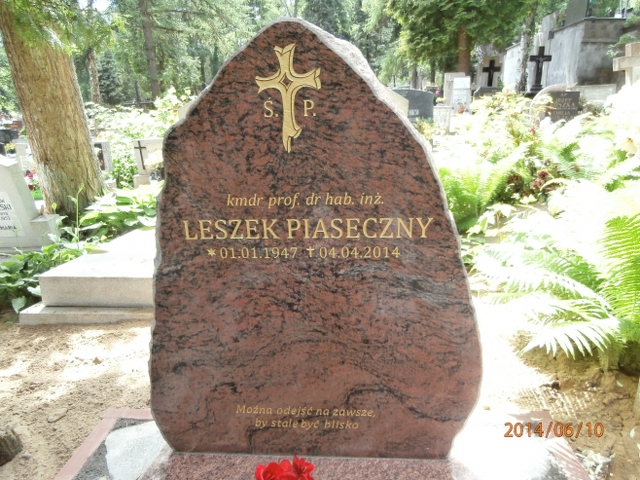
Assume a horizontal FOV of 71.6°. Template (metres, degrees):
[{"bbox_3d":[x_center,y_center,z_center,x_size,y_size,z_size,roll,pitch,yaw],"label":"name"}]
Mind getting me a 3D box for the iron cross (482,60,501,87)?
[{"bbox_3d":[4.445,-4.315,11.500,0.450,0.670,0.080,1,14,5],"label":"iron cross"}]

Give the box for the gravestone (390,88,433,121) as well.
[{"bbox_3d":[1.614,-2.443,8.000,0.900,0.570,0.140,1,14,5],"label":"gravestone"}]

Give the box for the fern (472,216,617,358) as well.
[{"bbox_3d":[1.046,0.206,2.050,0.580,0.460,0.500,0,13,0],"label":"fern"}]

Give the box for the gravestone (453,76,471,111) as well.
[{"bbox_3d":[3.372,-3.431,10.500,0.390,0.860,0.130,1,14,6],"label":"gravestone"}]

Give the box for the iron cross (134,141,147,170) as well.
[{"bbox_3d":[-2.504,-1.181,6.200,0.165,0.410,0.030,0,14,2],"label":"iron cross"}]

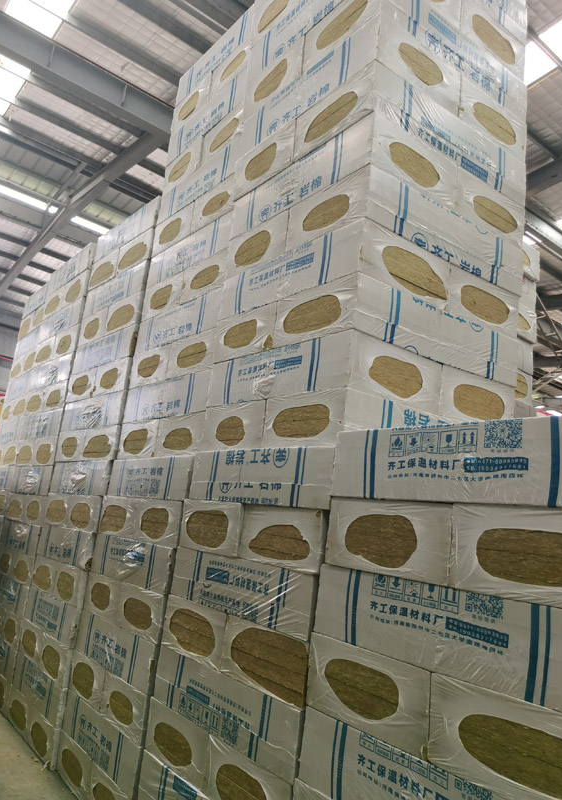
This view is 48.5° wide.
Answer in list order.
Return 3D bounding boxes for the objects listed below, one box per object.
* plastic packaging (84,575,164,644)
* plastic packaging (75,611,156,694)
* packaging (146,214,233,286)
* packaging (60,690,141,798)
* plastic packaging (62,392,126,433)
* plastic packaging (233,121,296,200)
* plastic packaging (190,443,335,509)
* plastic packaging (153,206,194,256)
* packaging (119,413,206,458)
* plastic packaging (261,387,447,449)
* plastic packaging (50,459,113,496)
[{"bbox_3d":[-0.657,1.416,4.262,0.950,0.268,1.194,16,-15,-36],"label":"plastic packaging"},{"bbox_3d":[-0.840,1.635,4.120,0.600,0.269,1.199,16,-15,-36],"label":"plastic packaging"},{"bbox_3d":[-0.445,-0.983,4.619,0.600,0.262,1.204,16,-15,-36],"label":"packaging"},{"bbox_3d":[-0.915,2.179,4.088,0.600,0.262,1.200,15,-14,-35],"label":"packaging"},{"bbox_3d":[-1.241,0.164,4.992,0.600,0.262,1.200,15,-14,-35],"label":"plastic packaging"},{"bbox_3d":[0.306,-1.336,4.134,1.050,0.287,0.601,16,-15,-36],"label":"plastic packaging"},{"bbox_3d":[0.093,0.442,3.240,0.600,0.262,1.200,15,-14,-35],"label":"plastic packaging"},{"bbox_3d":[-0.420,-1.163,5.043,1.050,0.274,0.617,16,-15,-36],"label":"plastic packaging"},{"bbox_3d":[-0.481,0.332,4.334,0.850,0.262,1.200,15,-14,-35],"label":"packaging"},{"bbox_3d":[0.571,0.218,3.256,1.200,0.262,0.600,15,-14,-35],"label":"plastic packaging"},{"bbox_3d":[-1.351,0.674,5.028,0.600,0.262,1.200,15,-14,-35],"label":"plastic packaging"}]

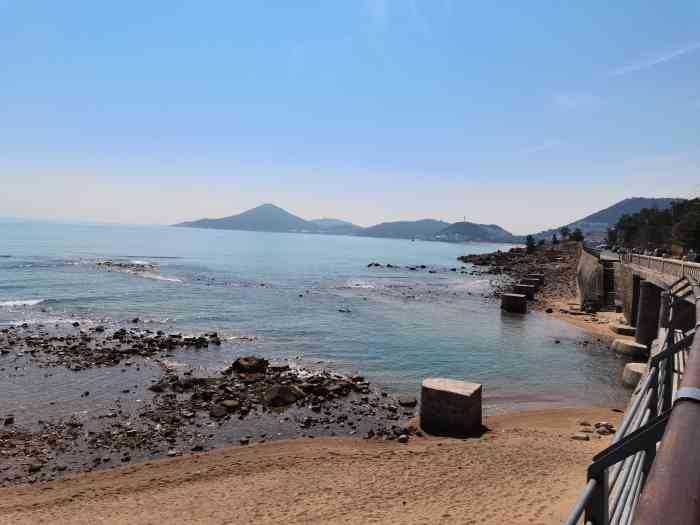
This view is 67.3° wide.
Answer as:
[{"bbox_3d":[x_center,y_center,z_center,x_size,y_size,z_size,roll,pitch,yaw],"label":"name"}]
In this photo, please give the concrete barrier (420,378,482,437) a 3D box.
[{"bbox_3d":[3.848,5.477,19.995,1.850,1.550,1.550,4,4,27],"label":"concrete barrier"}]

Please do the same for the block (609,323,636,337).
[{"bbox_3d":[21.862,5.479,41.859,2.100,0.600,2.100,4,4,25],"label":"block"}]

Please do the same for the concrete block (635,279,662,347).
[{"bbox_3d":[20.735,3.452,35.880,1.500,4.100,1.500,4,4,25],"label":"concrete block"}]

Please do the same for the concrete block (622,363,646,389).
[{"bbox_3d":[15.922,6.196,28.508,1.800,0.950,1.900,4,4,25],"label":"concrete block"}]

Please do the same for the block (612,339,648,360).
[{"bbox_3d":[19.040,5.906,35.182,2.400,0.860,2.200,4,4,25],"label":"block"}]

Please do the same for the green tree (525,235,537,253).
[{"bbox_3d":[49.879,-5.202,144.862,3.100,4.950,3.100,4,4,25],"label":"green tree"}]

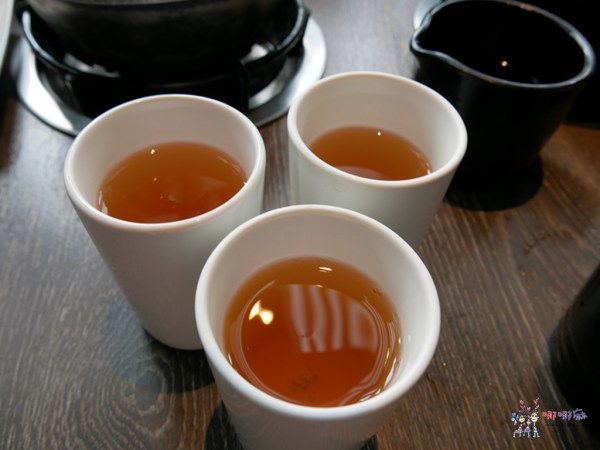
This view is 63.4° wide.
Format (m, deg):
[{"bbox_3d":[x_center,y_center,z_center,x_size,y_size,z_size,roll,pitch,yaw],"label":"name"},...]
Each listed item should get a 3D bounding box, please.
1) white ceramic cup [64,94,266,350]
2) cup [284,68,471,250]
[{"bbox_3d":[-0.053,0.005,0.226,0.075,0.101,0.075,2,50,-2],"label":"white ceramic cup"},{"bbox_3d":[0.031,-0.011,0.245,0.075,0.101,0.075,2,50,-2],"label":"cup"}]

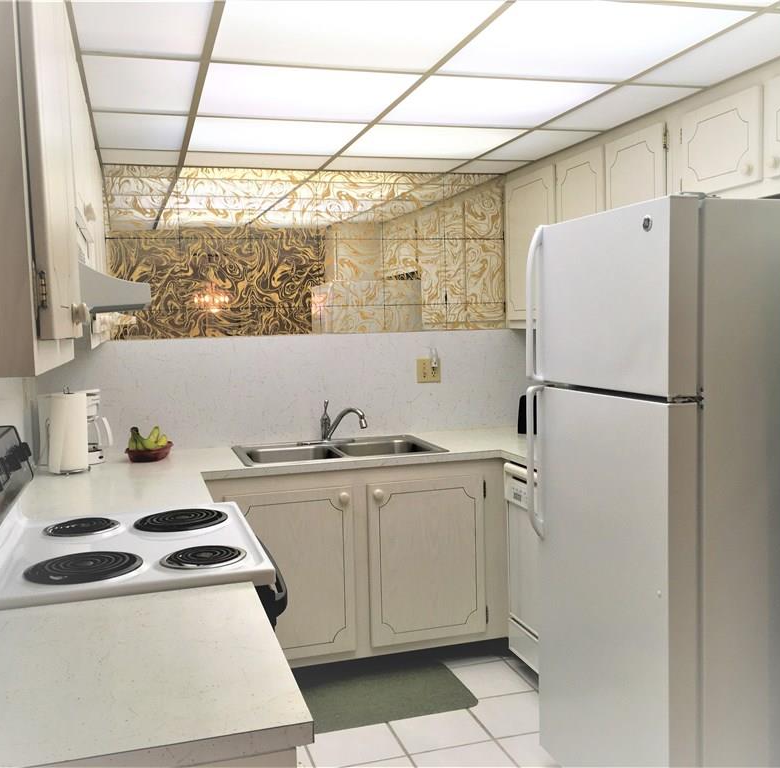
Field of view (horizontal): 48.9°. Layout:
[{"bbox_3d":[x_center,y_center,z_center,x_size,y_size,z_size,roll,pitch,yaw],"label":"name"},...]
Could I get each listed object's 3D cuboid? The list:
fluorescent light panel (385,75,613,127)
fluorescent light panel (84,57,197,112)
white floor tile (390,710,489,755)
[{"bbox_3d":[0.320,-0.922,2.775,0.591,0.025,0.572,-3,4,-16],"label":"fluorescent light panel"},{"bbox_3d":[-0.717,-0.868,2.495,0.301,0.020,0.594,-3,4,-16],"label":"fluorescent light panel"},{"bbox_3d":[0.167,1.227,3.061,0.303,0.010,0.310,-3,4,-16],"label":"white floor tile"}]

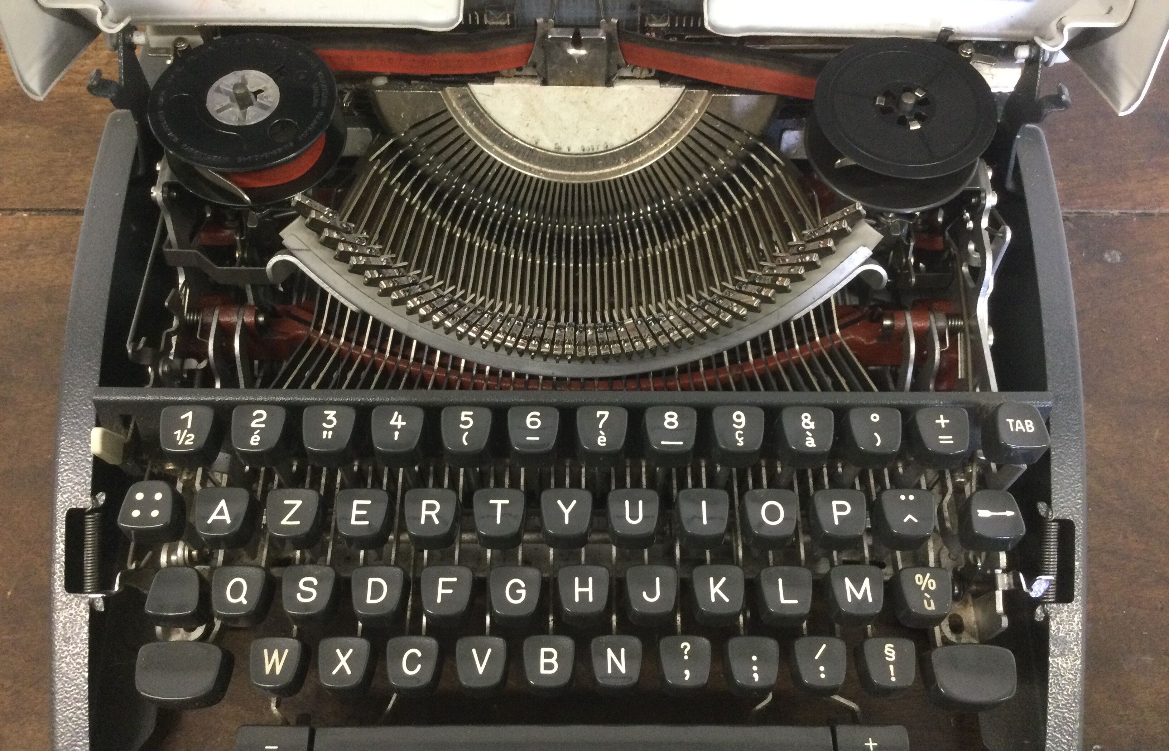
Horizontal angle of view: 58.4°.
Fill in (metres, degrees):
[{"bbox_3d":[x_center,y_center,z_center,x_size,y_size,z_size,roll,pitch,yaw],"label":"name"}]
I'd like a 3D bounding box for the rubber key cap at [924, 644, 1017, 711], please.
[{"bbox_3d":[0.110,0.086,0.298,0.024,0.009,0.017,0,62,-1],"label":"rubber key cap"}]

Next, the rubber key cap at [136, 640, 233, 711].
[{"bbox_3d":[-0.113,0.084,0.293,0.024,0.010,0.016,0,62,-1],"label":"rubber key cap"}]

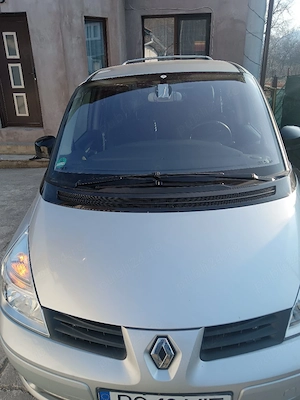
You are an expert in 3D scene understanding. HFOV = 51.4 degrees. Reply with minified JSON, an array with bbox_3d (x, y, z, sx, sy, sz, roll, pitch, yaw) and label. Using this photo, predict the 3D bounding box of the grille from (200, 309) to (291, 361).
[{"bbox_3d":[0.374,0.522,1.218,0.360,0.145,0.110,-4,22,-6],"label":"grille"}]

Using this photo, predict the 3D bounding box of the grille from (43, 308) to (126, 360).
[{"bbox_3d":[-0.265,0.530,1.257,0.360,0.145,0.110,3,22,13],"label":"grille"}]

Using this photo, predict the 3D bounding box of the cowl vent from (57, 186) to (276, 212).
[{"bbox_3d":[0.078,-0.020,1.773,1.270,0.090,0.240,-1,22,3],"label":"cowl vent"}]

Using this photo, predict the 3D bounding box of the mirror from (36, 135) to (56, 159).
[{"bbox_3d":[-0.863,-0.447,2.619,0.190,0.180,0.140,-1,22,3],"label":"mirror"}]

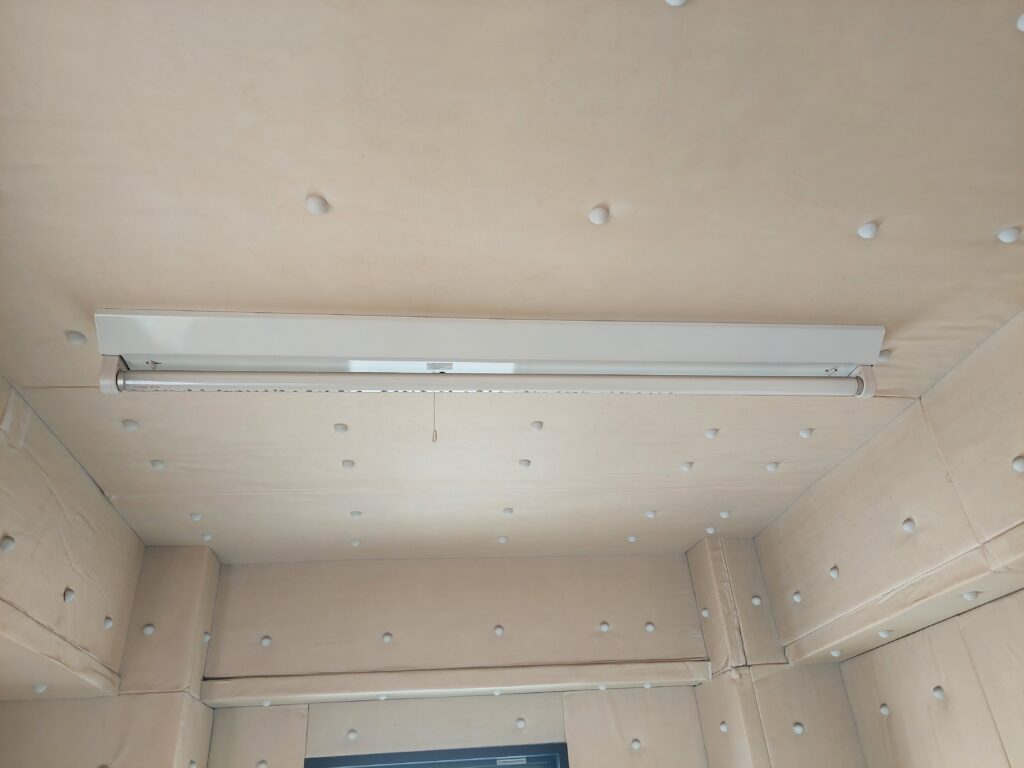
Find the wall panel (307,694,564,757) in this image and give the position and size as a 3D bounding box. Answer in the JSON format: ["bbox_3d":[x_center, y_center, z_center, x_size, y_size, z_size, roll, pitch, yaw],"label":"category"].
[{"bbox_3d":[-0.202,0.936,1.952,0.703,0.132,0.030,1,-33,-8],"label":"wall panel"}]

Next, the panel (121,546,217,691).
[{"bbox_3d":[-0.857,0.605,1.796,0.155,0.349,0.138,1,-33,-8],"label":"panel"}]

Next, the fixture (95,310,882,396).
[{"bbox_3d":[0.010,-0.026,1.152,1.250,0.100,0.138,1,-33,-8],"label":"fixture"}]

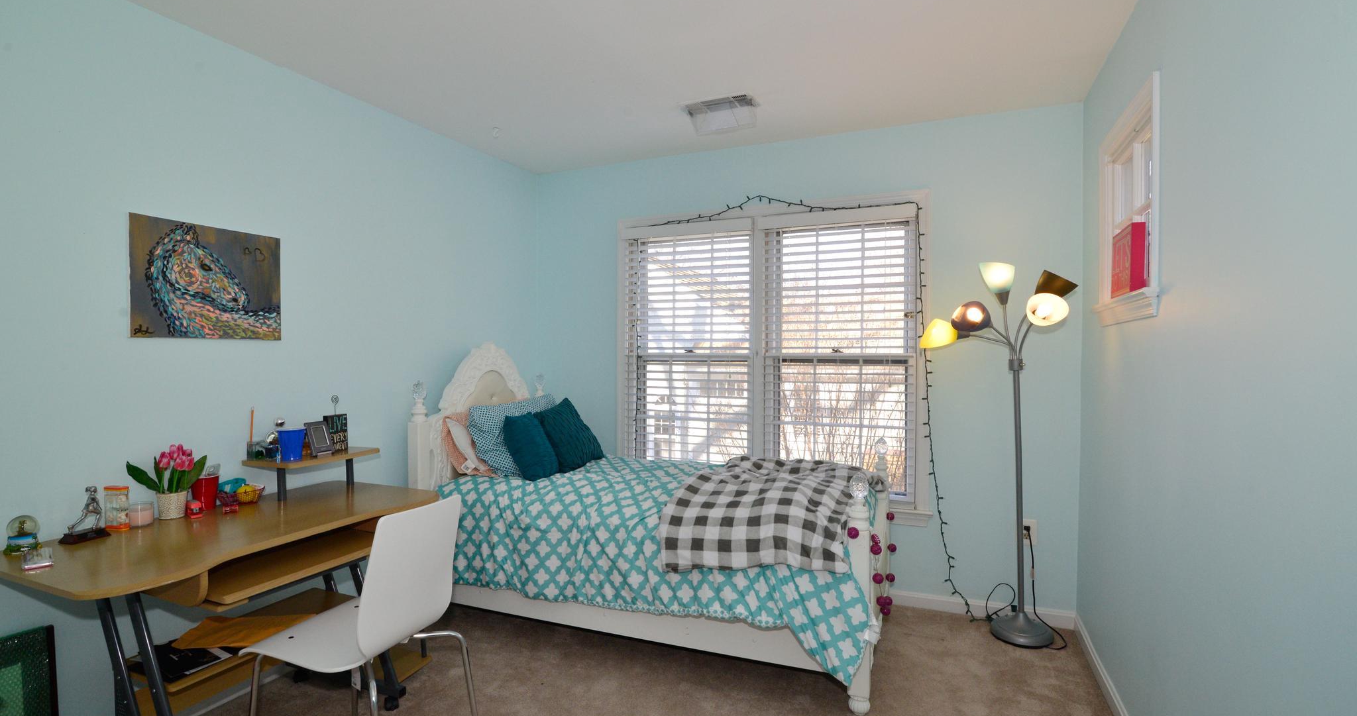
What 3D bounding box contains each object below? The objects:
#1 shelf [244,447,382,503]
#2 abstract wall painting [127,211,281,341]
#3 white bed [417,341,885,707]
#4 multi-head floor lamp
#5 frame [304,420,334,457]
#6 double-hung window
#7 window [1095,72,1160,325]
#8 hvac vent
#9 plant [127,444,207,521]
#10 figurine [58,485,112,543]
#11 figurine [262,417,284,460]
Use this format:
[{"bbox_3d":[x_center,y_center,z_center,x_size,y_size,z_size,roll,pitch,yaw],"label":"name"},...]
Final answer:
[{"bbox_3d":[-1.450,0.455,2.404,0.235,0.145,0.420,0,1,25],"label":"shelf"},{"bbox_3d":[-1.684,-0.271,2.173,0.025,0.401,0.483,0,1,25],"label":"abstract wall painting"},{"bbox_3d":[-0.127,0.594,3.052,2.180,1.352,1.050,0,1,22],"label":"white bed"},{"bbox_3d":[1.422,0.427,2.720,0.640,1.700,0.470,0,1,22],"label":"multi-head floor lamp"},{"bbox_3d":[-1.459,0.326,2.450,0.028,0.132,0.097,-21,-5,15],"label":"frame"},{"bbox_3d":[0.453,-0.031,3.379,1.750,1.600,0.110,0,1,22],"label":"double-hung window"},{"bbox_3d":[1.525,-0.485,2.057,0.100,0.720,0.720,0,1,25],"label":"window"},{"bbox_3d":[0.207,-1.137,2.823,0.340,0.060,0.250,0,1,22],"label":"hvac vent"},{"bbox_3d":[-1.686,0.410,2.008,0.145,0.238,0.195,0,1,25],"label":"plant"},{"bbox_3d":[-1.737,0.456,1.776,0.065,0.157,0.105,1,1,33],"label":"figurine"},{"bbox_3d":[-1.544,0.308,2.316,0.070,0.155,0.070,0,1,25],"label":"figurine"}]

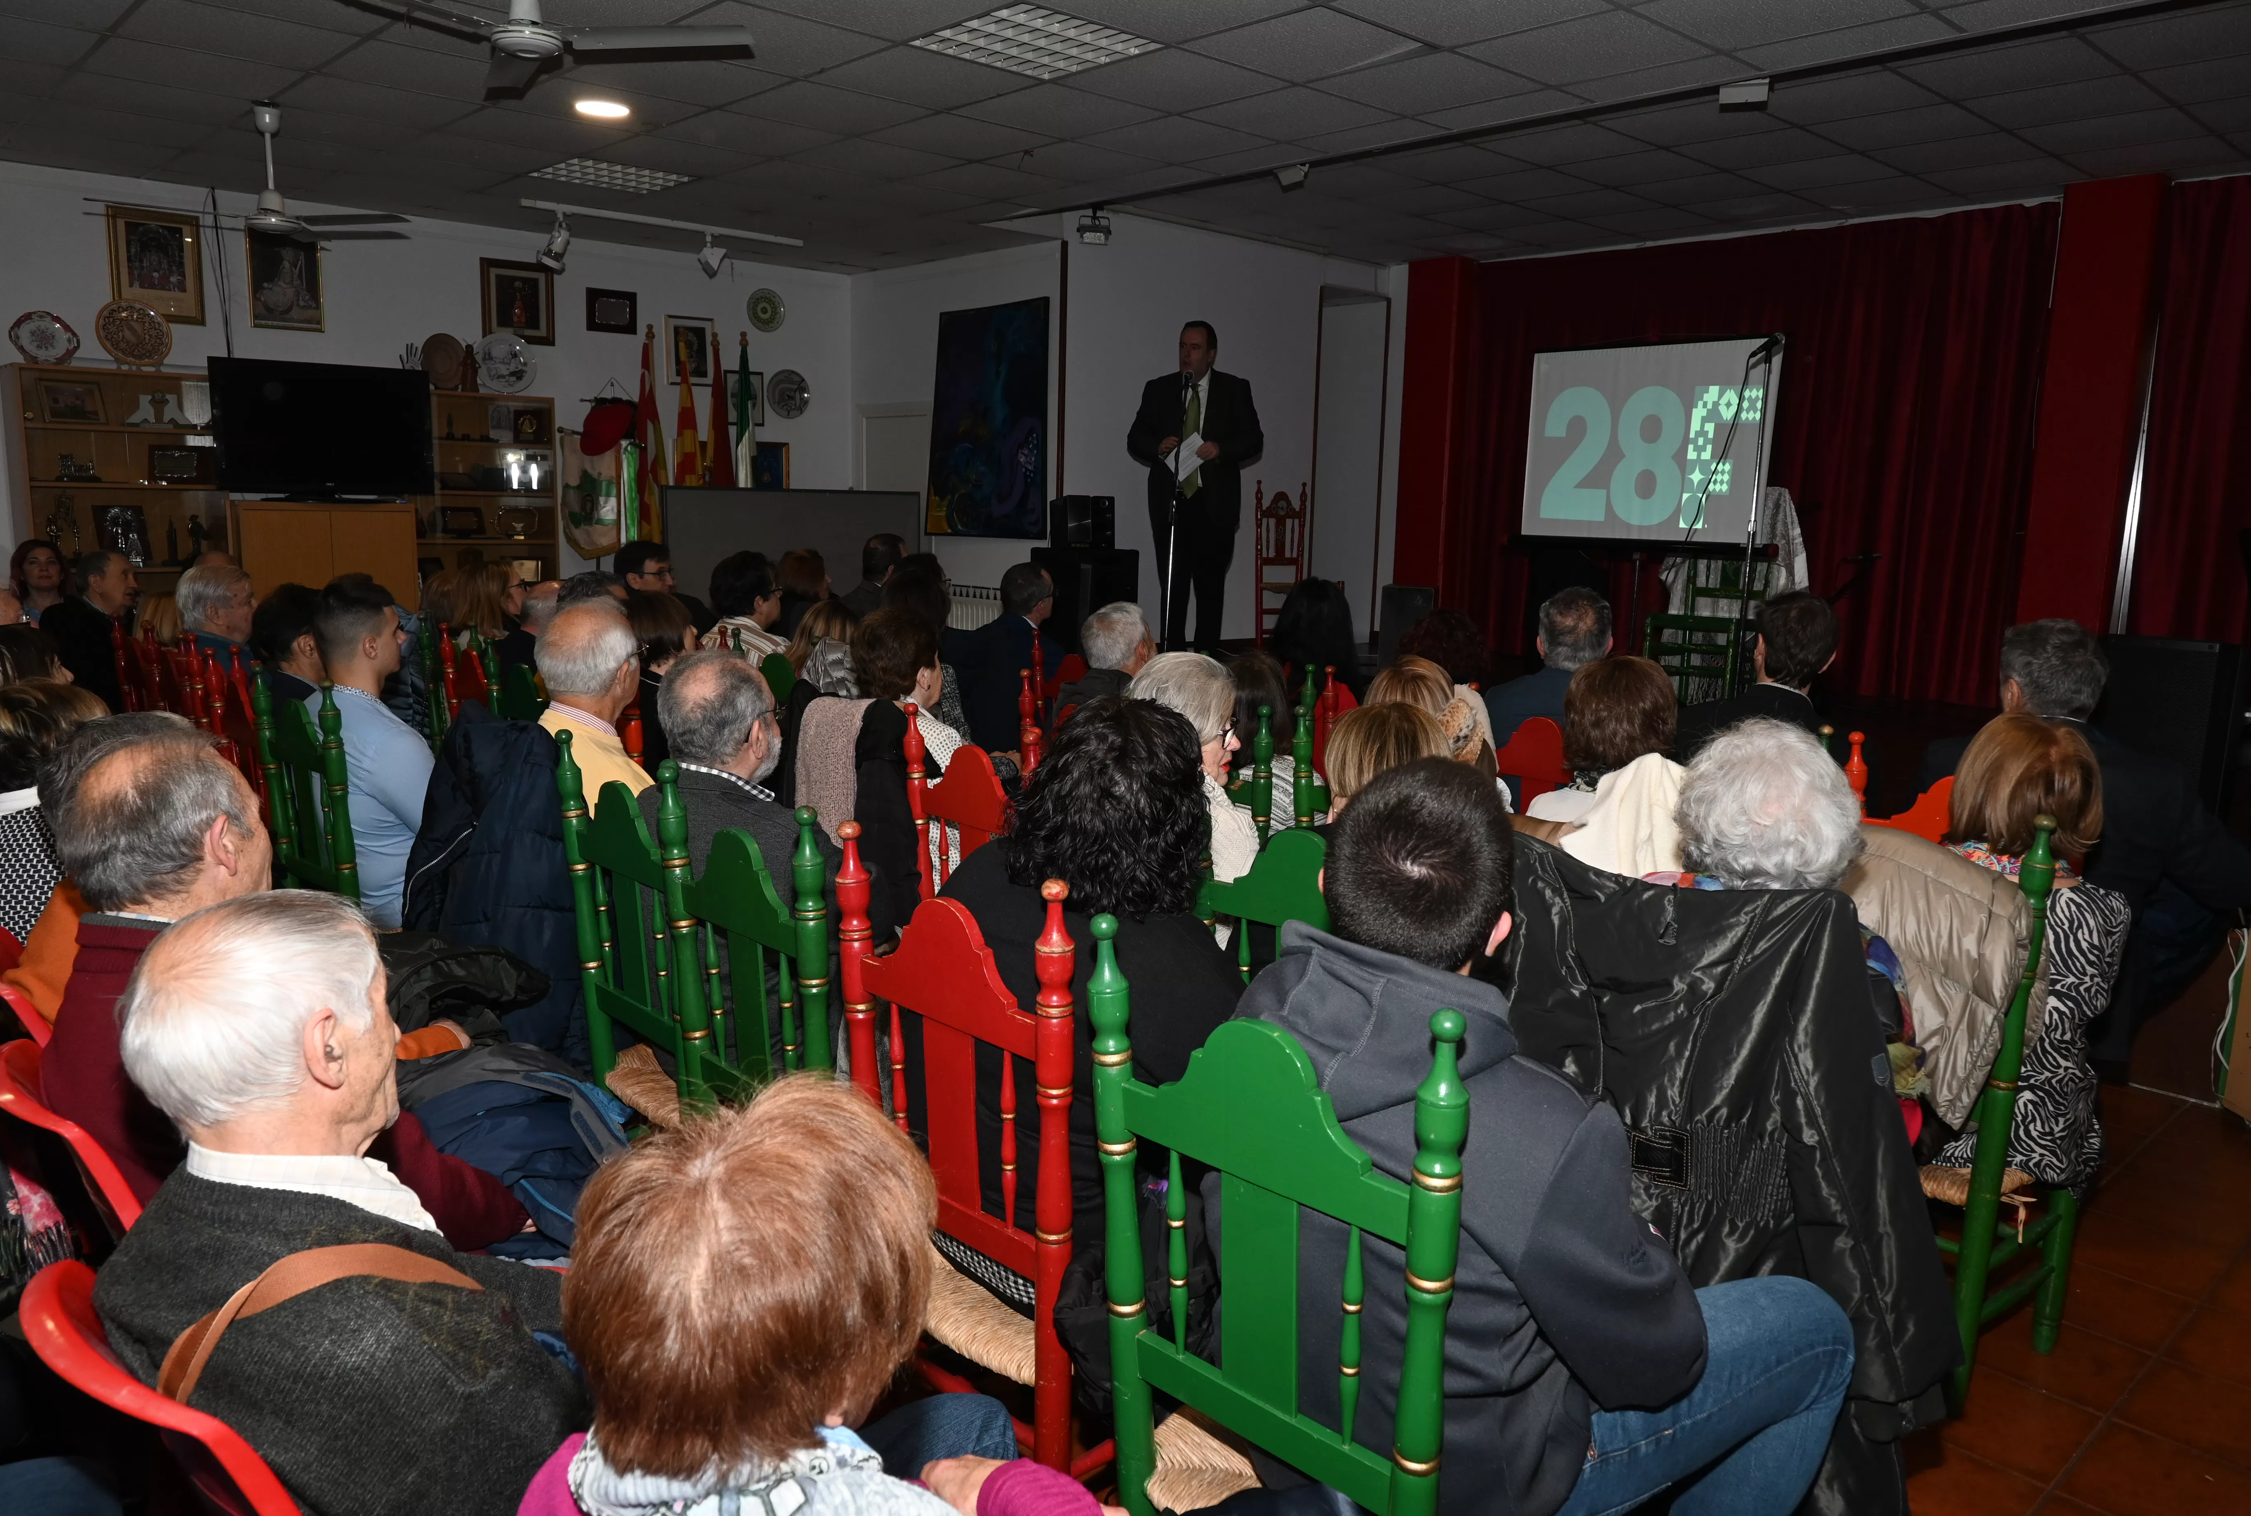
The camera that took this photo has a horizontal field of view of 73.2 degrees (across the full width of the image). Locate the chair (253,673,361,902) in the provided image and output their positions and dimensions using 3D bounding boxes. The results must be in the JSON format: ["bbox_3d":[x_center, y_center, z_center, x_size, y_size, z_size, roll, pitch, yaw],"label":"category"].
[{"bbox_3d":[-1.937,0.299,3.988,0.490,1.091,0.467,9,12,40],"label":"chair"}]

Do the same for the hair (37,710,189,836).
[{"bbox_3d":[-1.051,0.048,1.620,0.165,0.180,0.190,6,11,27],"label":"hair"}]

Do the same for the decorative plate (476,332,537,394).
[{"bbox_3d":[-3.337,-2.132,8.188,0.322,0.322,0.035,-7,2,-40],"label":"decorative plate"}]

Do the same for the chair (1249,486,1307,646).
[{"bbox_3d":[1.094,-1.150,9.097,0.460,1.020,0.430,-8,13,-42],"label":"chair"}]

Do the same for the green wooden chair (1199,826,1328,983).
[{"bbox_3d":[0.434,0.597,2.676,0.460,1.130,0.485,-8,13,-42],"label":"green wooden chair"}]

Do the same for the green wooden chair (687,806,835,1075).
[{"bbox_3d":[-0.469,0.562,2.589,0.467,1.091,0.490,-7,13,-42],"label":"green wooden chair"}]

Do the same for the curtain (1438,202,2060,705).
[{"bbox_3d":[3.451,-1.766,8.989,0.200,2.550,3.500,-8,13,-42],"label":"curtain"}]

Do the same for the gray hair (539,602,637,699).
[{"bbox_3d":[-1.141,-0.227,3.220,0.175,0.205,0.205,5,10,21],"label":"gray hair"}]

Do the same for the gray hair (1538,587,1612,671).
[{"bbox_3d":[1.168,-0.332,3.930,0.178,0.215,0.200,4,10,18],"label":"gray hair"}]

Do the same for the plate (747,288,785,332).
[{"bbox_3d":[-2.205,-2.741,9.290,0.256,0.259,0.030,-7,12,-40],"label":"plate"}]

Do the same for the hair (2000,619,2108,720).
[{"bbox_3d":[1.880,-0.180,3.070,0.180,0.210,0.200,4,10,15],"label":"hair"}]

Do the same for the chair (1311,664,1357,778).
[{"bbox_3d":[0.863,0.310,4.391,0.460,1.130,0.485,-8,13,-42],"label":"chair"}]

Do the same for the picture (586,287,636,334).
[{"bbox_3d":[-2.944,-2.557,8.695,0.297,0.231,0.025,-7,12,-40],"label":"picture"}]

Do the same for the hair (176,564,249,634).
[{"bbox_3d":[-2.696,-0.473,4.480,0.220,0.215,0.180,-8,13,-41],"label":"hair"}]

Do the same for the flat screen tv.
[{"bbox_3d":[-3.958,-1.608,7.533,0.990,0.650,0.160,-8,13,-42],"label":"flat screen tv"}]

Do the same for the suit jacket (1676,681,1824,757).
[{"bbox_3d":[1.586,0.147,3.761,0.500,0.640,0.380,8,12,35],"label":"suit jacket"}]

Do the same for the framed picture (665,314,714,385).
[{"bbox_3d":[-2.605,-2.442,9.075,0.300,0.400,0.030,-8,13,-42],"label":"framed picture"}]

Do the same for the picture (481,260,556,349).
[{"bbox_3d":[-3.361,-2.525,8.447,0.400,0.420,0.030,-8,13,-42],"label":"picture"}]

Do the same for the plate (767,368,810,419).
[{"bbox_3d":[-2.135,-2.317,9.641,0.290,0.300,0.030,-8,13,-42],"label":"plate"}]

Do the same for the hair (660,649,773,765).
[{"bbox_3d":[-0.678,-0.086,2.520,0.165,0.185,0.185,7,11,30],"label":"hair"}]

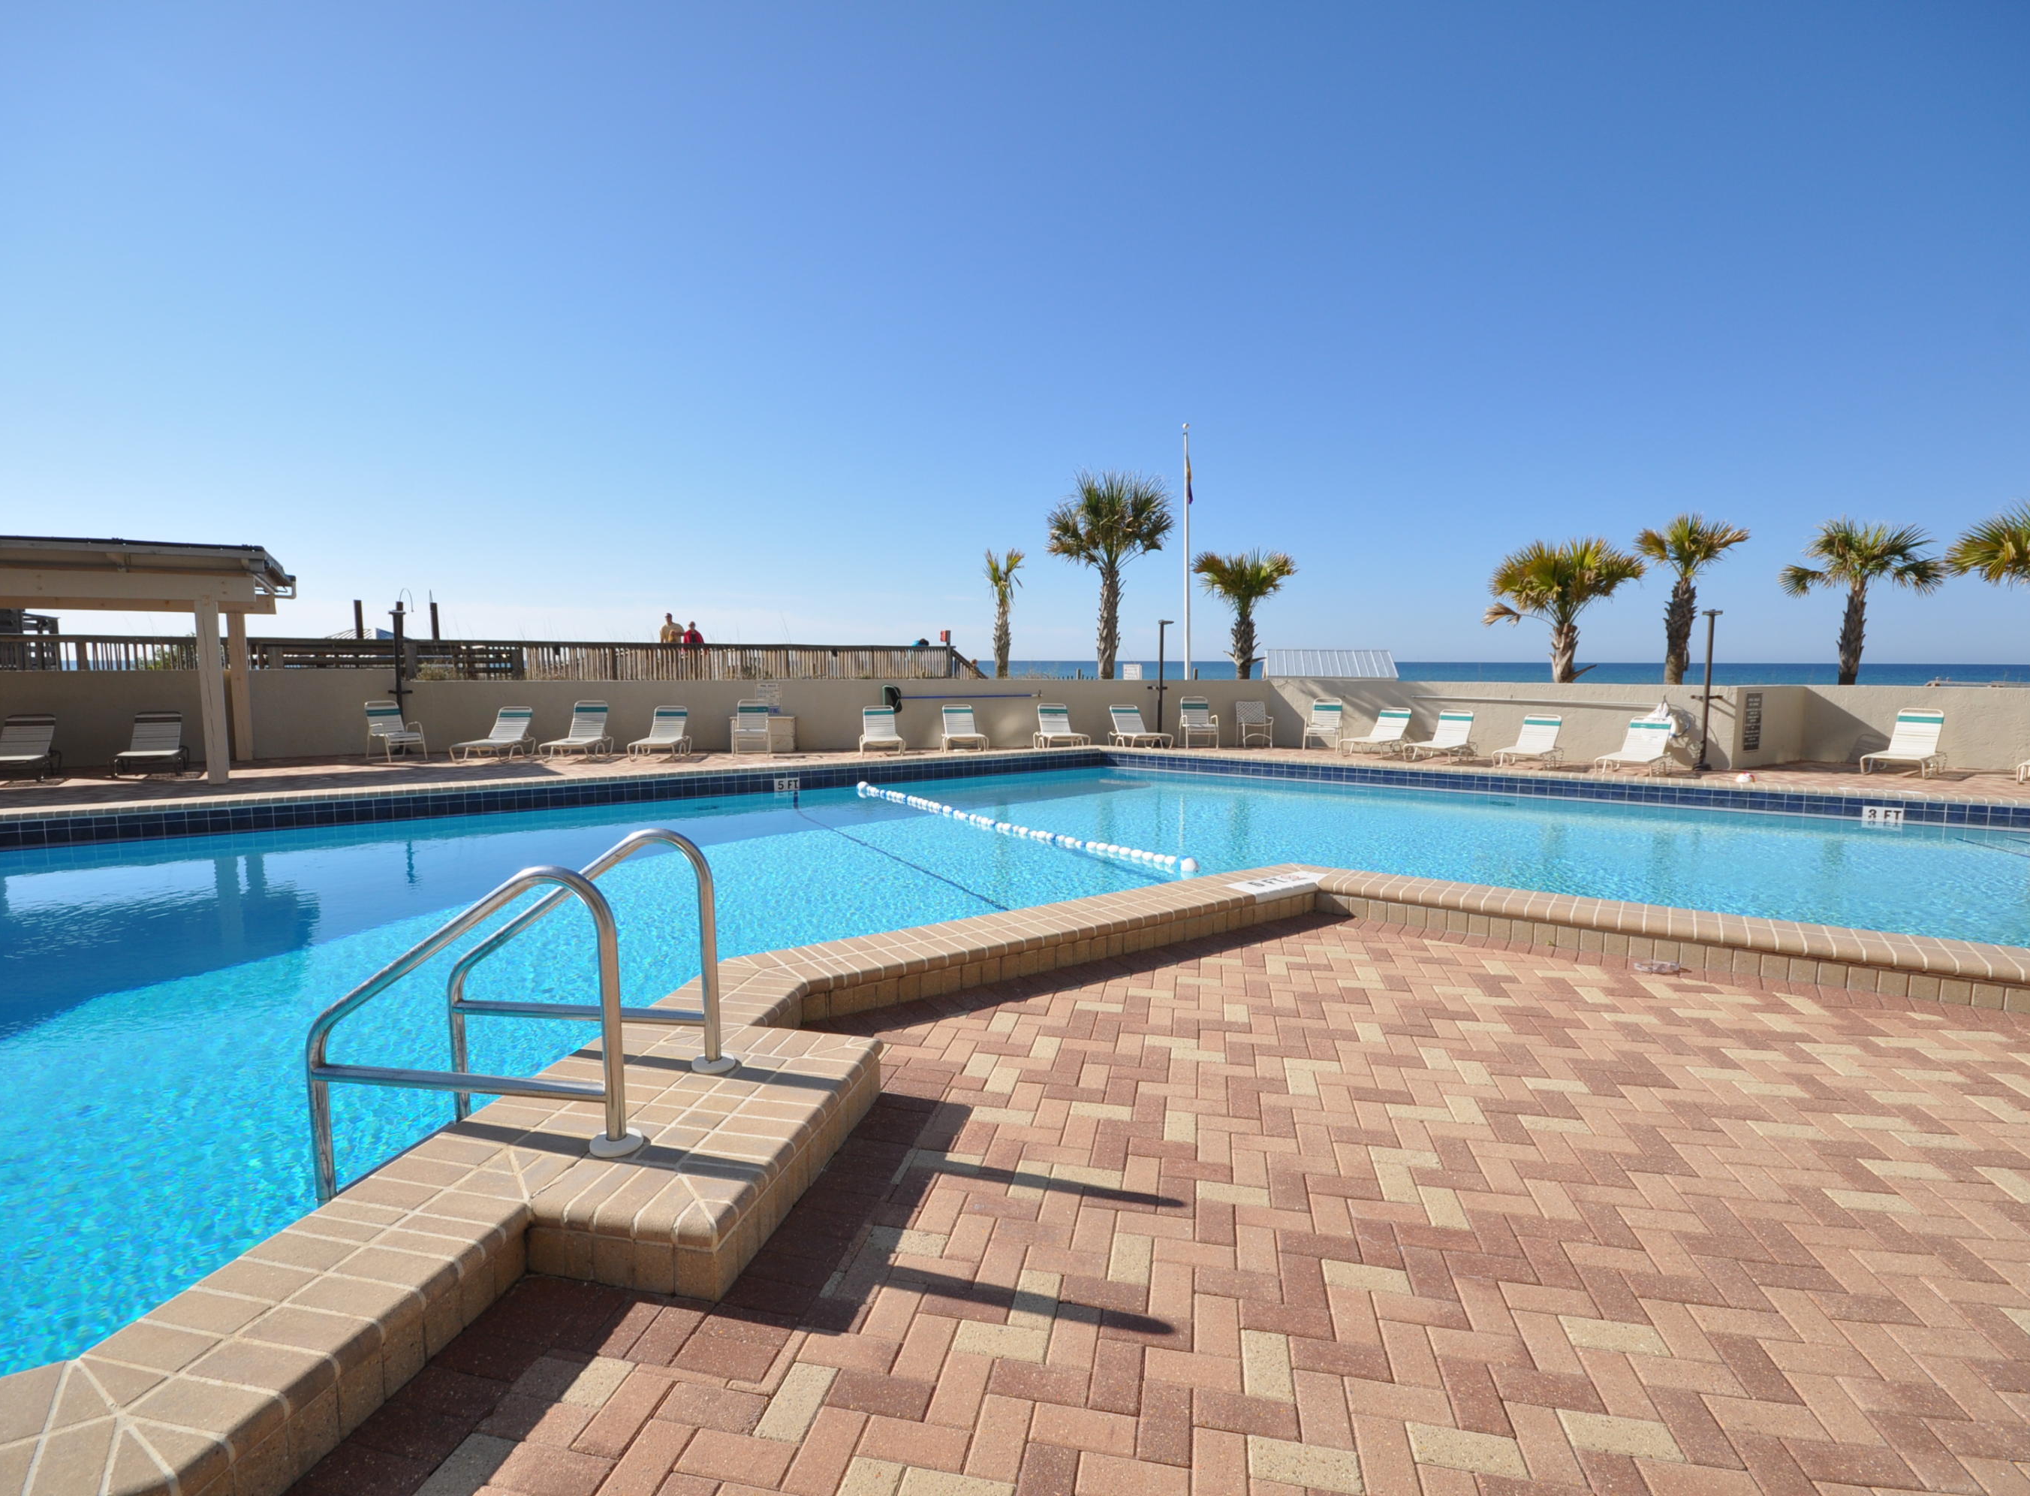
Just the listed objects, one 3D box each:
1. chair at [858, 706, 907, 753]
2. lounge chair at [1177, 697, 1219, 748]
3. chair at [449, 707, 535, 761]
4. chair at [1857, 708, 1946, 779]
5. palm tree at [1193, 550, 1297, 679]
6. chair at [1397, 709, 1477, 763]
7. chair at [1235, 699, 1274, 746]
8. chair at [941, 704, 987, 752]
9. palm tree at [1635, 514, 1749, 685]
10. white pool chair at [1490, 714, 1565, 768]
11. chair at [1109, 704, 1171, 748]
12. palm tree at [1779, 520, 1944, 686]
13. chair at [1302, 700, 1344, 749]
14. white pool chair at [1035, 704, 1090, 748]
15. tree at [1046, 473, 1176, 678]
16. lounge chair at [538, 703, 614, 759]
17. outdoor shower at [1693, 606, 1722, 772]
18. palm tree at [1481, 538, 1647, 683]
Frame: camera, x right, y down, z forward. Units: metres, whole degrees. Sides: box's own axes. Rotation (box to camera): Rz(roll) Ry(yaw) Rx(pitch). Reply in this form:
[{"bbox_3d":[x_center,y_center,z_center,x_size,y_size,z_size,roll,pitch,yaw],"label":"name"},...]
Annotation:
[{"bbox_3d":[-2.244,-0.307,15.786,0.660,0.769,1.580,-1,5,-10],"label":"chair"},{"bbox_3d":[3.271,-0.453,16.778,0.590,0.900,0.660,0,5,-3],"label":"lounge chair"},{"bbox_3d":[-8.237,-0.237,14.861,0.660,0.790,1.580,-1,5,-9],"label":"chair"},{"bbox_3d":[12.516,-0.083,13.144,1.469,0.883,0.640,-4,7,-37],"label":"chair"},{"bbox_3d":[5.425,-2.494,22.365,2.400,4.309,2.400,1,6,14],"label":"palm tree"},{"bbox_3d":[6.994,-0.187,15.325,0.671,0.815,1.568,5,7,42],"label":"chair"},{"bbox_3d":[4.301,-0.414,16.882,0.570,0.810,0.600,0,5,-4],"label":"chair"},{"bbox_3d":[-0.891,-0.364,16.242,0.640,0.799,1.546,-1,5,-10],"label":"chair"},{"bbox_3d":[14.328,-2.568,20.349,2.000,4.895,2.000,4,7,35],"label":"palm tree"},{"bbox_3d":[7.982,-0.090,14.502,0.671,0.781,1.604,5,7,41],"label":"white pool chair"},{"bbox_3d":[2.154,-0.328,16.311,0.660,0.731,1.620,-1,5,-13],"label":"chair"},{"bbox_3d":[15.341,-2.100,17.176,2.150,4.076,2.100,5,7,41],"label":"palm tree"},{"bbox_3d":[5.371,-0.405,16.330,0.600,0.900,0.660,3,6,28],"label":"chair"},{"bbox_3d":[0.836,-0.371,16.966,0.671,0.835,1.545,-1,5,-10],"label":"white pool chair"},{"bbox_3d":[2.093,-3.124,20.800,2.800,5.839,2.800,1,5,6],"label":"tree"},{"bbox_3d":[-7.182,-0.284,15.432,0.671,0.897,1.456,0,5,-6],"label":"lounge chair"},{"bbox_3d":[10.390,-0.846,14.020,0.420,2.392,0.400,5,7,40],"label":"outdoor shower"},{"bbox_3d":[10.524,-1.951,18.070,2.750,4.100,2.750,3,6,30],"label":"palm tree"}]

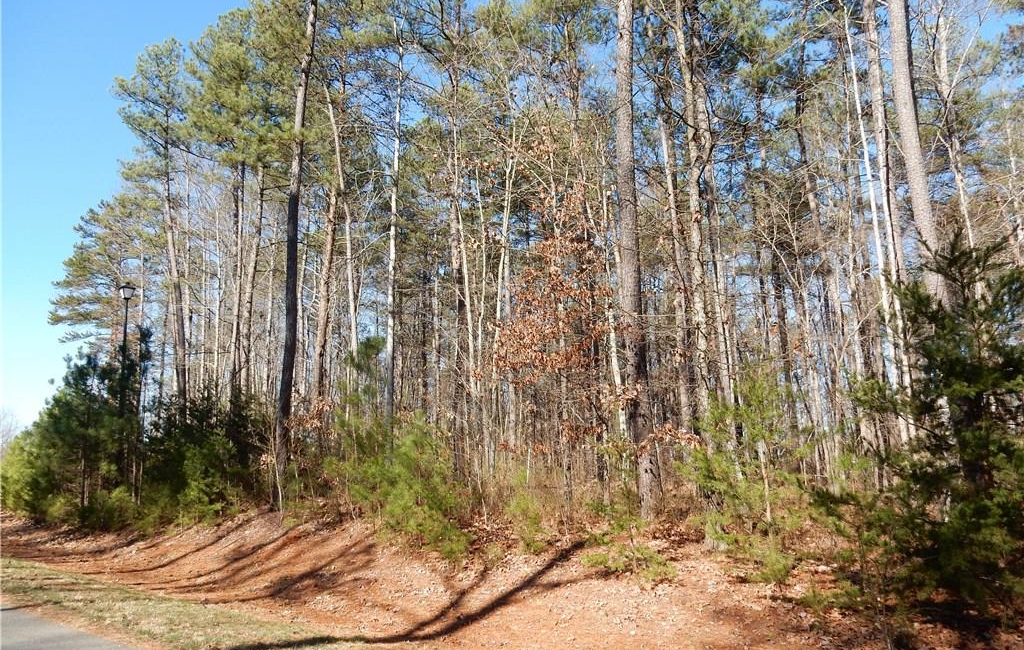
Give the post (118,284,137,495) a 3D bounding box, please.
[{"bbox_3d":[-9.752,1.297,18.508,0.370,4.800,0.370,-7,-10,43],"label":"post"}]

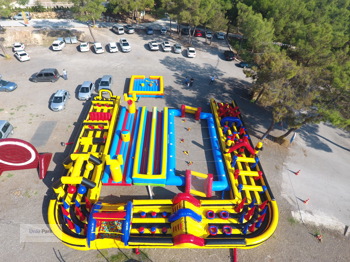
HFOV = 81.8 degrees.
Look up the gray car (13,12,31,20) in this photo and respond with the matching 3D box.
[{"bbox_3d":[-40.742,-30.637,53.845,4.350,1.470,1.740,-4,44,-7],"label":"gray car"}]

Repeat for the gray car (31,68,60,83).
[{"bbox_3d":[-23.797,-10.056,36.744,4.600,1.720,1.820,-3,46,-2],"label":"gray car"}]

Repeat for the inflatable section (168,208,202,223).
[{"bbox_3d":[0.860,7.123,16.854,2.650,1.750,0.600,1,44,-1],"label":"inflatable section"}]

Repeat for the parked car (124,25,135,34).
[{"bbox_3d":[-12.007,-26.806,52.822,1.795,1.532,4.423,-17,48,-15],"label":"parked car"}]

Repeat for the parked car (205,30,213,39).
[{"bbox_3d":[9.270,-26.340,55.270,1.650,1.390,4.030,5,42,4],"label":"parked car"}]

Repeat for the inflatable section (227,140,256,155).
[{"bbox_3d":[7.899,1.932,23.626,3.500,2.150,0.500,3,46,3],"label":"inflatable section"}]

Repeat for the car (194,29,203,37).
[{"bbox_3d":[6.470,-27.328,55.859,1.740,1.480,4.100,1,44,-1],"label":"car"}]

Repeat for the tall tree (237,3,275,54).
[{"bbox_3d":[16.703,-20.648,41.344,6.700,9.200,6.700,-1,46,0],"label":"tall tree"}]

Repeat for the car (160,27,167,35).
[{"bbox_3d":[-2.817,-25.793,51.823,1.720,1.450,4.100,-2,46,-1],"label":"car"}]

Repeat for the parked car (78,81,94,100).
[{"bbox_3d":[-14.460,-6.780,33.010,1.700,1.500,4.100,-3,42,-4],"label":"parked car"}]

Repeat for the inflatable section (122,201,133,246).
[{"bbox_3d":[-4.034,7.900,17.557,0.570,1.600,3.450,-1,44,-3],"label":"inflatable section"}]

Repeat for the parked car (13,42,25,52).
[{"bbox_3d":[-35.186,-19.042,45.643,1.737,1.457,4.162,-20,49,-18],"label":"parked car"}]

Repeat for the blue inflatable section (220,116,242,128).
[{"bbox_3d":[7.526,-0.937,26.962,2.750,1.950,0.620,0,44,-3],"label":"blue inflatable section"}]

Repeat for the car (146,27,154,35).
[{"bbox_3d":[-7.170,-29.160,58.050,1.740,1.470,4.260,-2,42,-3],"label":"car"}]

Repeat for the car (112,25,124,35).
[{"bbox_3d":[-16.240,-29.120,57.540,1.820,1.870,4.720,-22,47,-24],"label":"car"}]

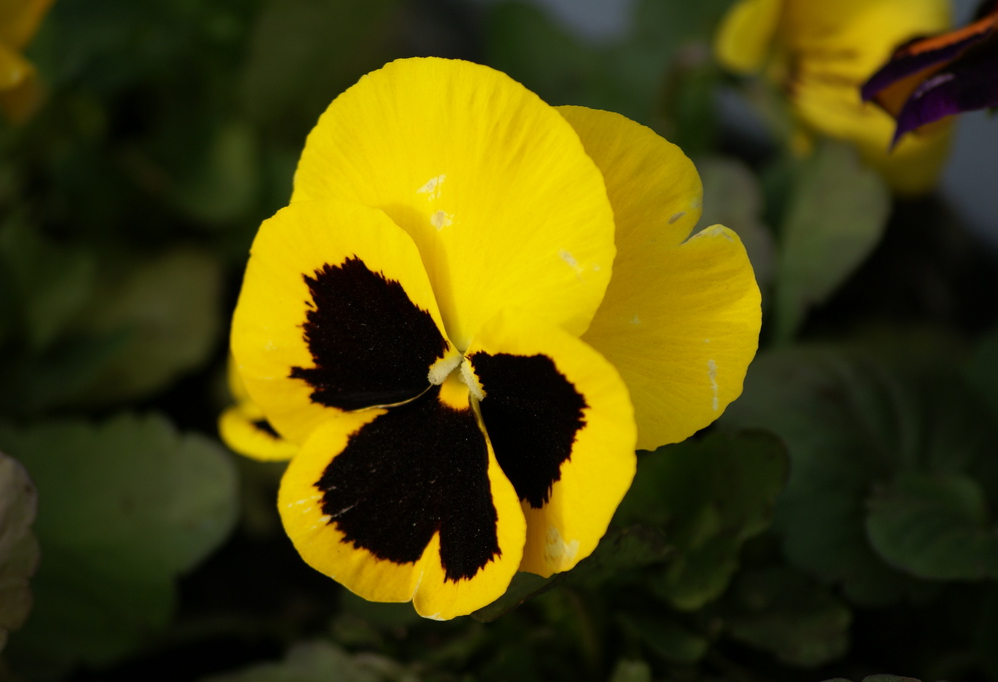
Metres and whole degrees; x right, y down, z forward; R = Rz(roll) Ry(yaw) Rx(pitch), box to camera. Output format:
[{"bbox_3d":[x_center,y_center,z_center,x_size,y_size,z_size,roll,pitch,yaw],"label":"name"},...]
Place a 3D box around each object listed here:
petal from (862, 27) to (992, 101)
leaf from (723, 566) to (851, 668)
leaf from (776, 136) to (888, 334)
[{"bbox_3d":[0.053,-0.034,1.060,0.017,0.008,0.010,23,41,29],"label":"petal"},{"bbox_3d":[0.037,0.035,1.085,0.017,0.008,0.012,0,35,0],"label":"leaf"},{"bbox_3d":[0.045,-0.013,1.145,0.013,0.027,0.008,15,-6,-3],"label":"leaf"}]

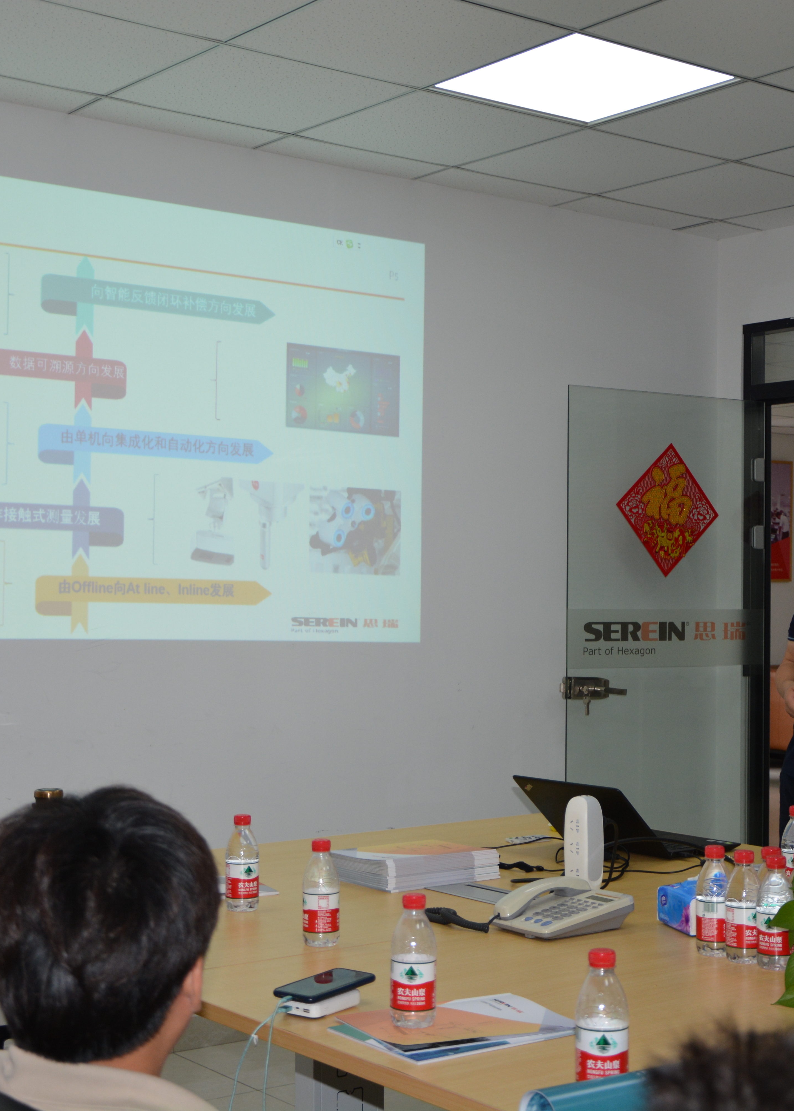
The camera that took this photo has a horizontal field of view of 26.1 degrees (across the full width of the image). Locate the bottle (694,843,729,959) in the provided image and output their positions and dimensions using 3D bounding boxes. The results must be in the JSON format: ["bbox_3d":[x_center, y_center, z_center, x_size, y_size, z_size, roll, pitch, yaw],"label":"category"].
[{"bbox_3d":[0.526,0.571,2.837,0.061,0.176,0.061,1,-1,11],"label":"bottle"}]

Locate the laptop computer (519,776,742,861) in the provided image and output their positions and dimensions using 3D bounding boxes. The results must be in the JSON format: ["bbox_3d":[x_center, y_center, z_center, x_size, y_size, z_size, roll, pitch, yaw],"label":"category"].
[{"bbox_3d":[0.535,0.604,3.998,0.412,0.175,0.342,2,-1,-39],"label":"laptop computer"}]

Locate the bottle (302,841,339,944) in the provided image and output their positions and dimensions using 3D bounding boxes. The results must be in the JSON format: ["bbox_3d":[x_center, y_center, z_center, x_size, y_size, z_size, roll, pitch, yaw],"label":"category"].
[{"bbox_3d":[-0.129,0.575,2.926,0.062,0.177,0.062,1,-1,0],"label":"bottle"}]

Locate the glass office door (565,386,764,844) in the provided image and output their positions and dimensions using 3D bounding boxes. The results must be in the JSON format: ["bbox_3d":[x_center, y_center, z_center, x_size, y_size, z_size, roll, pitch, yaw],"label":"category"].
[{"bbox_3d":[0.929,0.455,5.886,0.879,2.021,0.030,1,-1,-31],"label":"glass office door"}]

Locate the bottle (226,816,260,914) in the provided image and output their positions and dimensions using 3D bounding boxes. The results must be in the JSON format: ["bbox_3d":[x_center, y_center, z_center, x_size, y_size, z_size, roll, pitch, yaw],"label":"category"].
[{"bbox_3d":[-0.290,0.576,3.217,0.061,0.176,0.061,1,-1,-5],"label":"bottle"}]

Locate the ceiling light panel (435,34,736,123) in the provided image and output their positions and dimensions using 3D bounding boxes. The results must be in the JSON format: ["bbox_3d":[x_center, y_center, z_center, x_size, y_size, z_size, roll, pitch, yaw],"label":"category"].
[{"bbox_3d":[0.480,-1.214,4.396,0.585,0.030,0.585,2,-1,-37],"label":"ceiling light panel"}]

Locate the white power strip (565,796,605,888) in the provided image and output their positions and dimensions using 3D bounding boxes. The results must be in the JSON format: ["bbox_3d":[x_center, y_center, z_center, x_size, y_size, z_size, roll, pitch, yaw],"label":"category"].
[{"bbox_3d":[0.366,0.572,3.352,0.045,0.200,0.064,2,-1,-37],"label":"white power strip"}]

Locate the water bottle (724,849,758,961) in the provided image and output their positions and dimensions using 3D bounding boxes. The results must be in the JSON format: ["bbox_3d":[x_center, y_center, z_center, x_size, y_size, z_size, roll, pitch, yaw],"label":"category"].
[{"bbox_3d":[0.576,0.582,2.842,0.062,0.177,0.062,1,-1,0],"label":"water bottle"}]

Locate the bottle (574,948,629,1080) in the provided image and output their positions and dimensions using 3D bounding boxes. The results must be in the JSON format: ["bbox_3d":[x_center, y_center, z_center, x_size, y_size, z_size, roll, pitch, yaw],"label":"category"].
[{"bbox_3d":[0.245,0.562,2.046,0.062,0.177,0.062,1,-1,0],"label":"bottle"}]

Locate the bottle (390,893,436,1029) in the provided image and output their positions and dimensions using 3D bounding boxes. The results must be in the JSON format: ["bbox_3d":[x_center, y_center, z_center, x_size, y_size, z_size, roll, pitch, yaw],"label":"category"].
[{"bbox_3d":[0.023,0.558,2.364,0.061,0.176,0.061,1,-1,1],"label":"bottle"}]

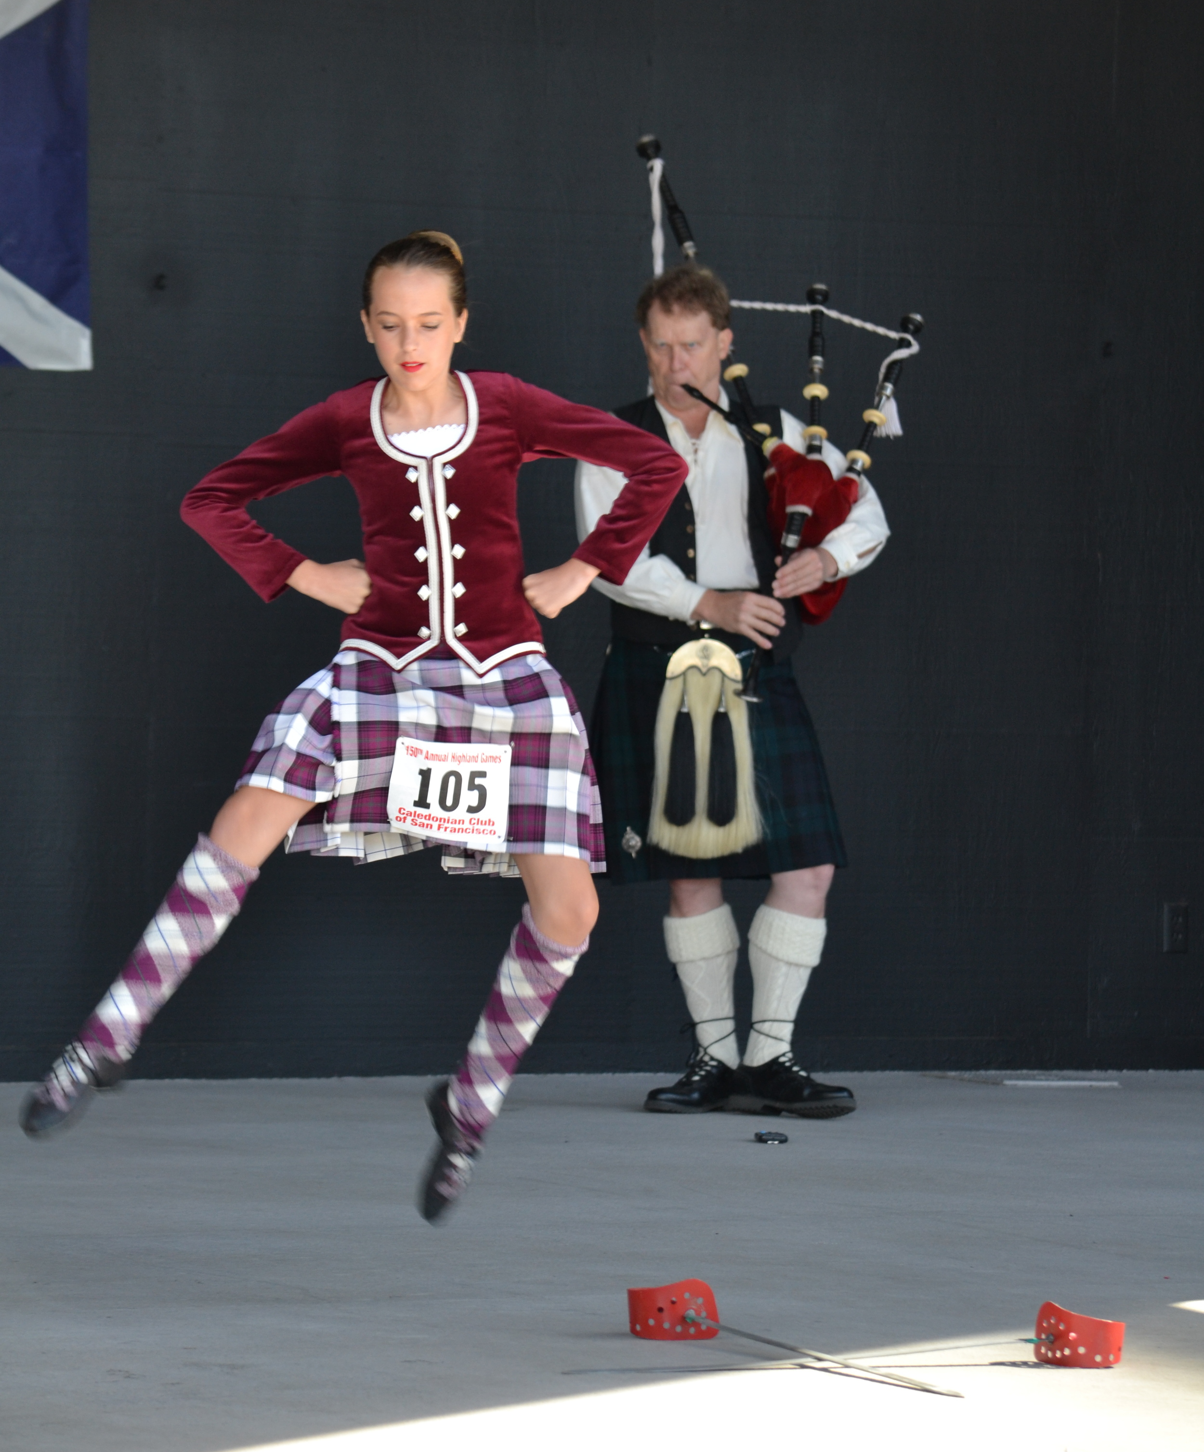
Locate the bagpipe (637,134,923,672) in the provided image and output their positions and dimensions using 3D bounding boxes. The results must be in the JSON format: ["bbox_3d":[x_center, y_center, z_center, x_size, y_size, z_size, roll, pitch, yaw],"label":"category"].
[{"bbox_3d":[0.375,-0.663,18.350,0.600,1.170,0.480,0,4,7],"label":"bagpipe"}]

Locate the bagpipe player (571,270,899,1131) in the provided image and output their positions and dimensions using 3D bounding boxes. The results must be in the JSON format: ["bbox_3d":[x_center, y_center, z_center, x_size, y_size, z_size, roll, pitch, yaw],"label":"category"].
[{"bbox_3d":[0.274,-0.076,18.400,0.660,1.780,0.480,0,4,7],"label":"bagpipe player"}]

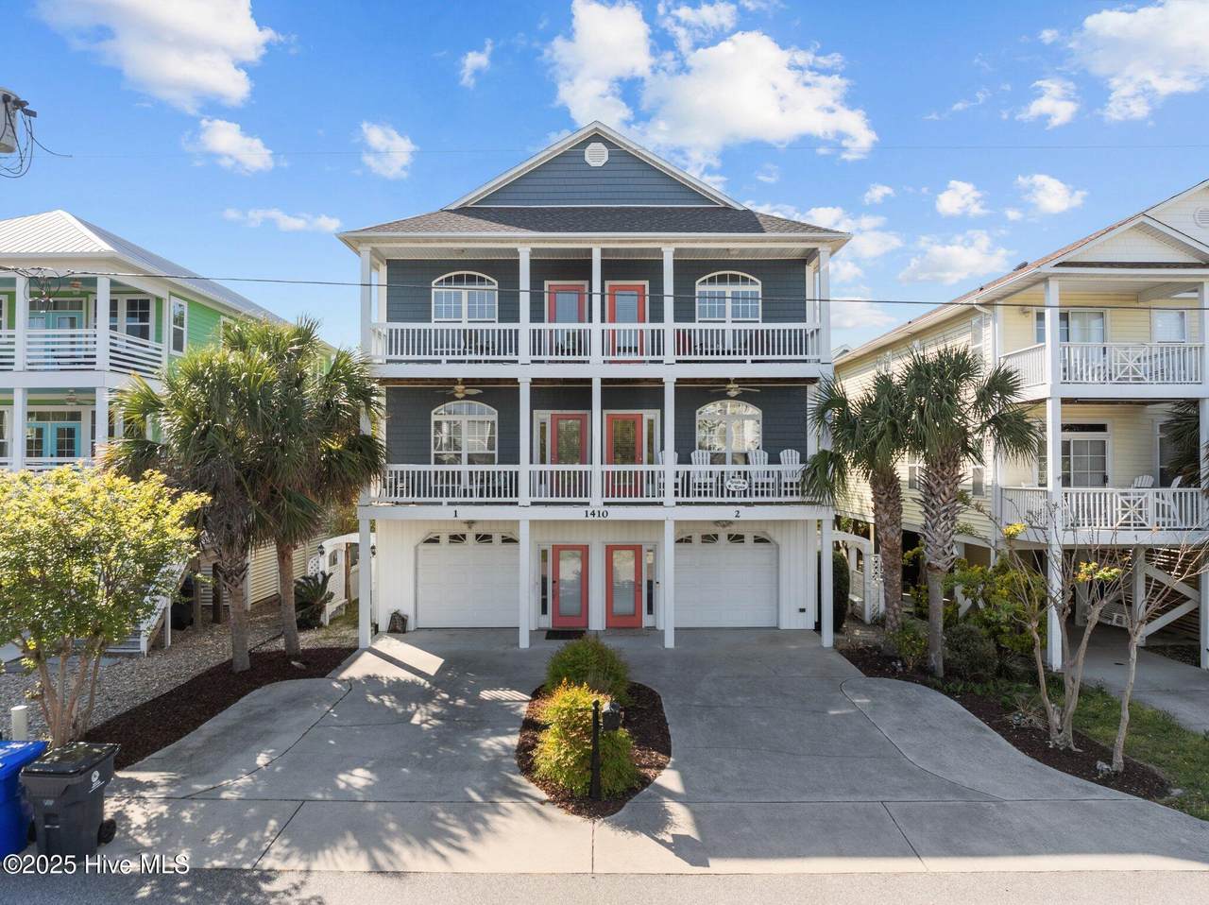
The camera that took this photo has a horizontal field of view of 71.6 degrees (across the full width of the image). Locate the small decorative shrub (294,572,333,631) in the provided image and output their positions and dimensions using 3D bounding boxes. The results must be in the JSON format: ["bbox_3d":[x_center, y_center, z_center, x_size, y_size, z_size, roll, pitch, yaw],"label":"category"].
[{"bbox_3d":[-7.573,3.751,21.634,1.100,1.400,1.100,0,-1,0],"label":"small decorative shrub"}]

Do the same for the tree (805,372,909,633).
[{"bbox_3d":[5.654,1.408,18.377,2.400,6.100,2.400,0,-1,0],"label":"tree"}]

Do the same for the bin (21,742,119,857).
[{"bbox_3d":[-6.170,4.017,9.727,0.690,1.080,0.860,0,-1,0],"label":"bin"}]

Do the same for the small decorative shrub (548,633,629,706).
[{"bbox_3d":[-0.306,3.941,15.430,1.500,1.100,1.500,0,-1,0],"label":"small decorative shrub"}]

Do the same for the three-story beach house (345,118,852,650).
[{"bbox_3d":[-0.210,-1.798,25.788,11.500,12.750,14.000,0,-1,0],"label":"three-story beach house"}]

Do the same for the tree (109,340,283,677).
[{"bbox_3d":[-8.457,1.121,17.282,3.500,6.700,3.500,0,-1,0],"label":"tree"}]

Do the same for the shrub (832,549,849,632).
[{"bbox_3d":[5.770,3.440,21.040,0.750,2.000,0.850,0,-1,0],"label":"shrub"}]

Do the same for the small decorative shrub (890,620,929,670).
[{"bbox_3d":[6.344,3.943,17.430,0.850,1.050,0.850,0,-1,0],"label":"small decorative shrub"}]

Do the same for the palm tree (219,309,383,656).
[{"bbox_3d":[-6.665,0.757,18.489,3.500,7.400,3.500,0,-1,0],"label":"palm tree"}]

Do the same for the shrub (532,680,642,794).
[{"bbox_3d":[-0.261,3.933,11.779,1.480,1.200,1.600,0,-1,0],"label":"shrub"}]

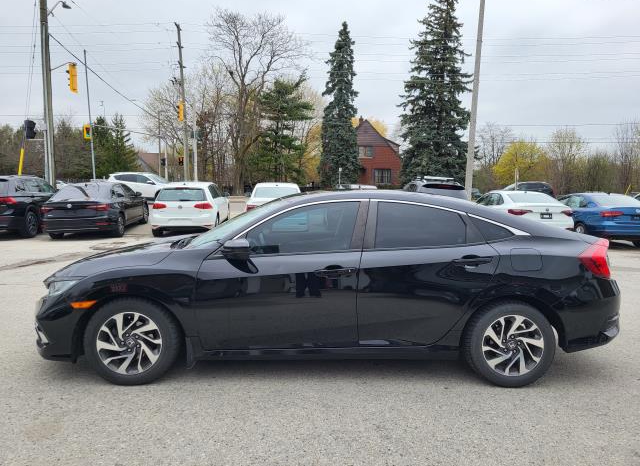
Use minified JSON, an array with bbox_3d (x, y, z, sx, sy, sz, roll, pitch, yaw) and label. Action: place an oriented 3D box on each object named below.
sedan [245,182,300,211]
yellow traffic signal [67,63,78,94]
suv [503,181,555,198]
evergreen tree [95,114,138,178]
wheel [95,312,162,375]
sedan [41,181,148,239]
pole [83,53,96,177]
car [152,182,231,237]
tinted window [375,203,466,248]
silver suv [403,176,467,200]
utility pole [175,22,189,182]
[{"bbox_3d":[-1.248,-0.823,15.573,1.790,1.470,4.560,1,5,-1],"label":"sedan"},{"bbox_3d":[-9.042,-5.644,17.562,0.360,1.020,0.360,1,5,-6],"label":"yellow traffic signal"},{"bbox_3d":[12.121,-2.378,30.006,4.500,1.650,1.830,-1,6,-19],"label":"suv"},{"bbox_3d":[-22.860,-9.605,54.000,4.800,8.300,4.800,0,6,0],"label":"evergreen tree"},{"bbox_3d":[-1.328,0.763,3.444,0.450,0.450,0.180,0,6,0],"label":"wheel"},{"bbox_3d":[-6.435,-0.820,14.342,1.800,1.460,4.700,0,6,-7],"label":"sedan"},{"bbox_3d":[-16.895,-7.991,35.434,0.210,10.597,0.210,-2,5,0],"label":"pole"},{"bbox_3d":[-3.918,-0.891,15.199,1.800,1.460,4.260,0,6,-5],"label":"car"},{"bbox_3d":[0.712,-0.054,3.458,0.660,0.390,0.050,0,-24,0],"label":"tinted window"},{"bbox_3d":[3.748,-0.977,16.285,1.840,1.700,4.550,1,6,2],"label":"silver suv"},{"bbox_3d":[-8.440,-7.307,29.457,0.320,10.794,0.320,-2,5,0],"label":"utility pole"}]

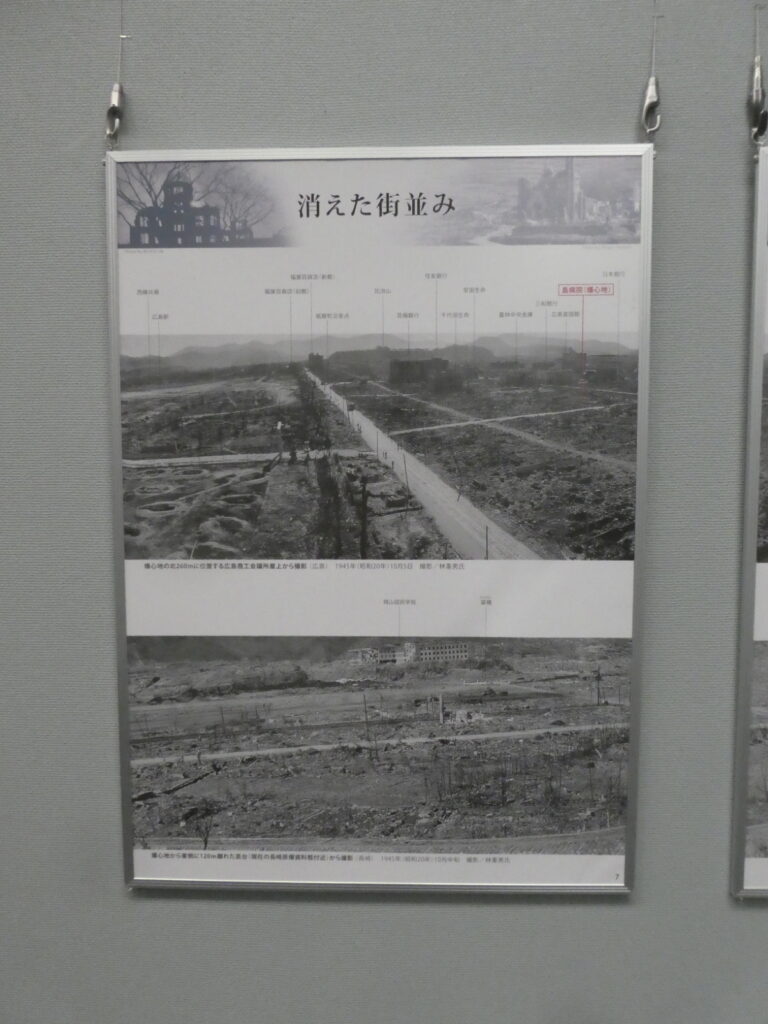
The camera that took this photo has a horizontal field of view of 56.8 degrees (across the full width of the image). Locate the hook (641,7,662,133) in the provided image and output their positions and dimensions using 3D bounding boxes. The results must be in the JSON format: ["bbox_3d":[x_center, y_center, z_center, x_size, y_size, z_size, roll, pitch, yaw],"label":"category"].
[{"bbox_3d":[0.268,-0.441,0.711,0.020,0.122,0.015,0,3,2],"label":"hook"}]

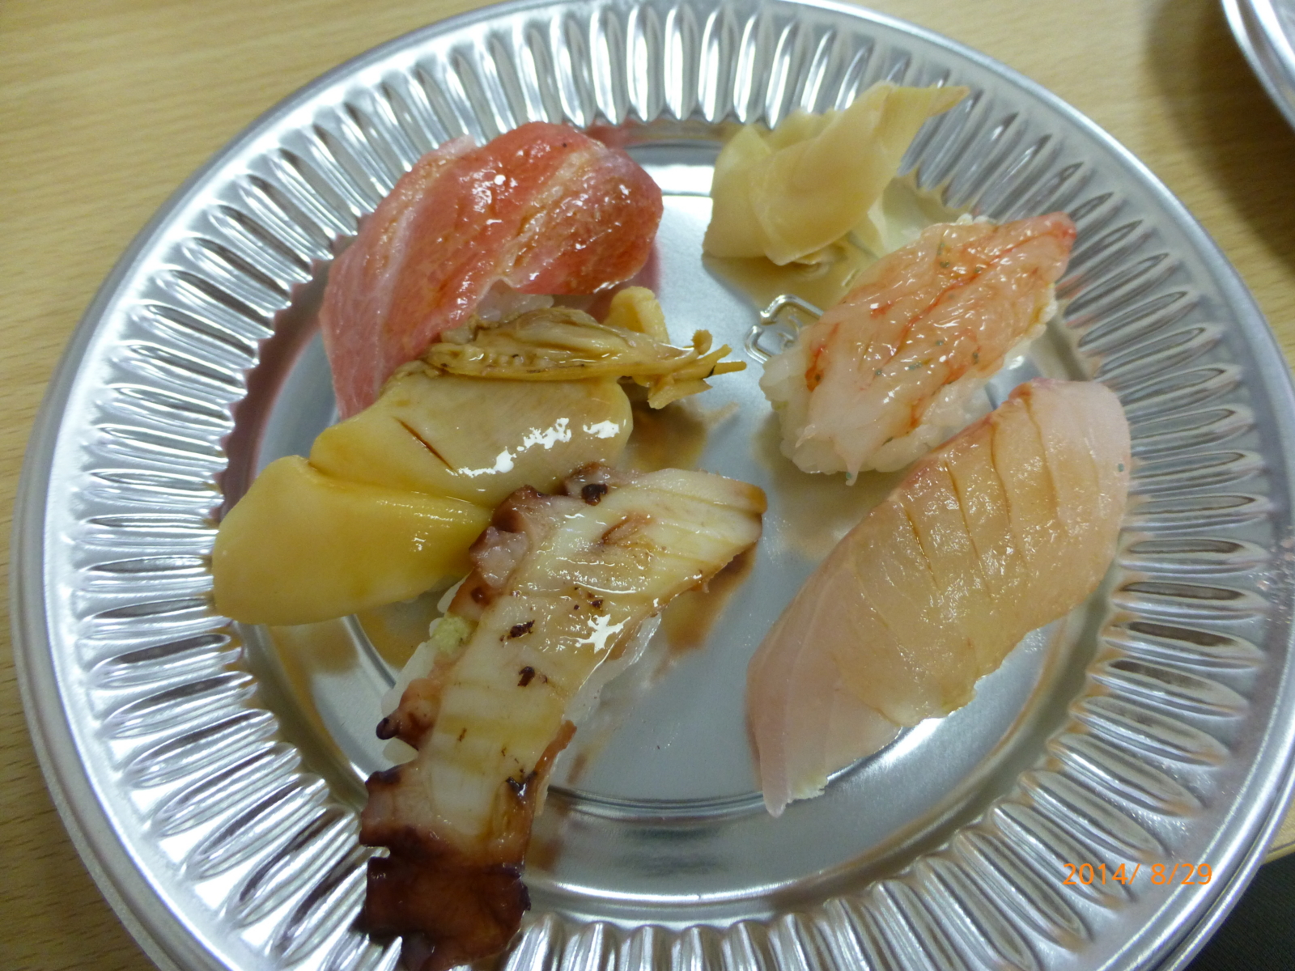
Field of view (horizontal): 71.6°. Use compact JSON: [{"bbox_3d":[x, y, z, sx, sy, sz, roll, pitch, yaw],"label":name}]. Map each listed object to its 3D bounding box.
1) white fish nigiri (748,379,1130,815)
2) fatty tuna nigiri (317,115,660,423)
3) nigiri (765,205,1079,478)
[{"bbox_3d":[0.052,0.013,0.151,0.087,0.032,0.033,-42,70,-16],"label":"white fish nigiri"},{"bbox_3d":[-0.034,-0.049,0.185,0.076,0.032,0.037,-33,68,-12],"label":"fatty tuna nigiri"},{"bbox_3d":[0.055,-0.033,0.175,0.068,0.030,0.031,-36,69,-14],"label":"nigiri"}]

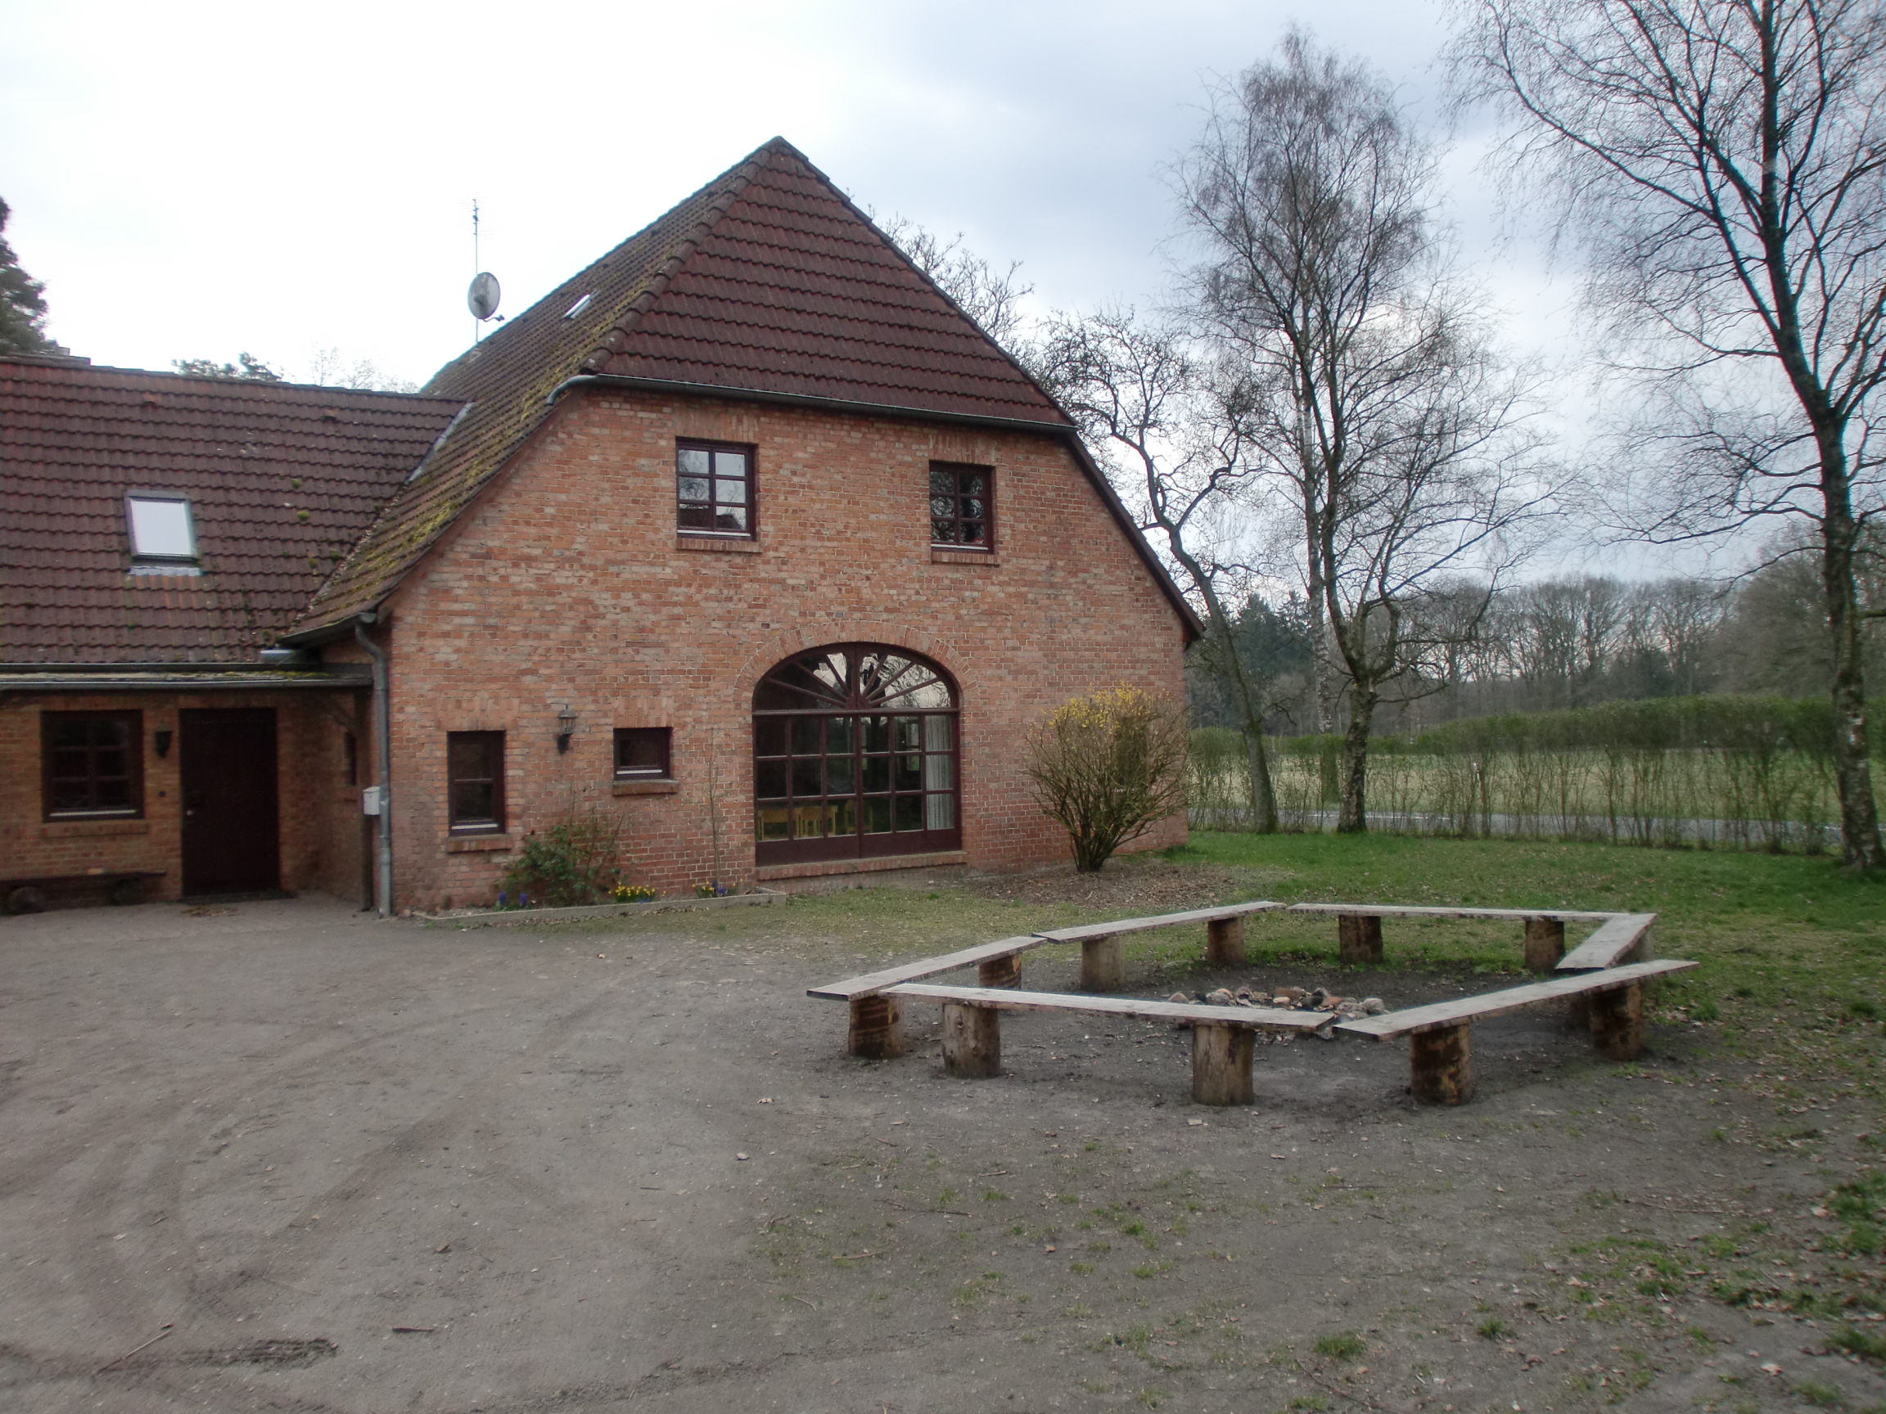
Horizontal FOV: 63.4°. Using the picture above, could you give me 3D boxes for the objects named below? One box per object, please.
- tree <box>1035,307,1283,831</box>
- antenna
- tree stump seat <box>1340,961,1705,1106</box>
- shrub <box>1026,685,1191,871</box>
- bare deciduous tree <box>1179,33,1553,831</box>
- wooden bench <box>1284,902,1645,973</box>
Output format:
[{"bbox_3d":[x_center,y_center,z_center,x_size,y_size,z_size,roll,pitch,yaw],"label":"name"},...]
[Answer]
[{"bbox_3d":[3.471,-2.185,24.200,3.800,8.200,3.800,-1,0,8],"label":"tree"},{"bbox_3d":[-9.146,-8.749,30.500,0.650,2.850,0.850,-1,0,29],"label":"antenna"},{"bbox_3d":[3.070,1.671,7.855,2.951,0.390,0.310,-1,0,-37],"label":"tree stump seat"},{"bbox_3d":[2.003,0.871,18.600,1.950,2.250,1.900,-1,0,6],"label":"shrub"},{"bbox_3d":[6.696,-4.359,24.200,5.700,12.600,5.300,-1,0,16],"label":"bare deciduous tree"},{"bbox_3d":[3.772,1.691,11.160,2.357,0.385,0.320,-1,0,21],"label":"wooden bench"}]

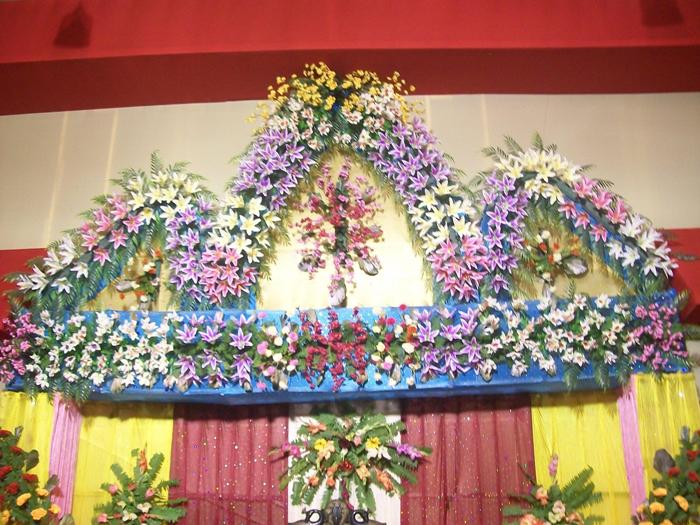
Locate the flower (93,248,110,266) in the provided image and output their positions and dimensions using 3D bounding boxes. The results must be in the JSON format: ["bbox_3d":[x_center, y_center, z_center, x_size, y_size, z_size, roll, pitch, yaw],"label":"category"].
[{"bbox_3d":[-2.020,-0.040,5.918,0.129,0.139,0.080,-2,-17,3],"label":"flower"}]

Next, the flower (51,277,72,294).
[{"bbox_3d":[-2.325,0.186,5.868,0.158,0.138,0.080,-2,-17,3],"label":"flower"}]

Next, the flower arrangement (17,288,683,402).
[{"bbox_3d":[-0.035,0.679,5.684,5.080,0.660,0.450,-2,-17,3],"label":"flower arrangement"}]

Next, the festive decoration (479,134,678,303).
[{"bbox_3d":[1.796,-0.363,5.912,1.399,1.307,0.350,-2,-17,3],"label":"festive decoration"}]

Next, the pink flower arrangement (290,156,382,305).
[{"bbox_3d":[-0.105,-0.253,6.098,0.768,1.250,0.280,-2,-17,3],"label":"pink flower arrangement"}]

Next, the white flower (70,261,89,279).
[{"bbox_3d":[-2.191,0.057,5.899,0.127,0.139,0.080,-2,-17,3],"label":"white flower"}]

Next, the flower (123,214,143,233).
[{"bbox_3d":[-1.789,-0.321,5.990,0.149,0.141,0.080,-2,-17,3],"label":"flower"}]

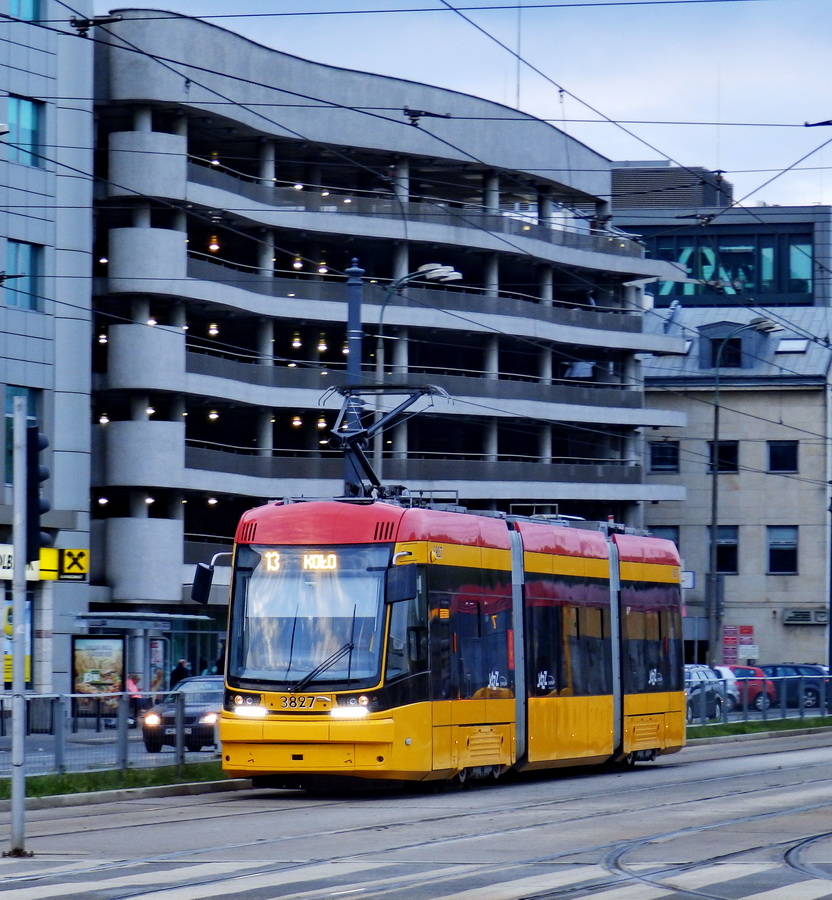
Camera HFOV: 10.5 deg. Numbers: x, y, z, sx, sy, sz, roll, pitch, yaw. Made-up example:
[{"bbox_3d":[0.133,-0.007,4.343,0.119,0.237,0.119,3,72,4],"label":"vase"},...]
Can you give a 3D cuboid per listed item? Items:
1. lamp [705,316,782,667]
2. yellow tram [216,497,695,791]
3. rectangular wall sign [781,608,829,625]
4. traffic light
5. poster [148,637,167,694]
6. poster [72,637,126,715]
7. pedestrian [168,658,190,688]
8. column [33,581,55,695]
[{"bbox_3d":[10.248,2.012,140.718,2.250,12.414,0.900,-1,-3,20],"label":"lamp"},{"bbox_3d":[1.025,3.051,68.882,2.360,3.750,20.000,-1,-3,15],"label":"yellow tram"},{"bbox_3d":[14.712,6.281,170.000,1.770,0.600,0.200,0,-3,14],"label":"rectangular wall sign"},{"bbox_3d":[-3.033,0.320,35.600,0.240,1.040,0.280,-2,-4,40],"label":"traffic light"},{"bbox_3d":[-6.023,5.062,104.878,0.430,1.450,0.080,0,-3,10],"label":"poster"},{"bbox_3d":[-7.400,5.299,105.200,1.360,1.940,0.150,-1,-3,20],"label":"poster"},{"bbox_3d":[-5.615,5.796,106.846,0.380,1.680,0.520,0,-3,5],"label":"pedestrian"},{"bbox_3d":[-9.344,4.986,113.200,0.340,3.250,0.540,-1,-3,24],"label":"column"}]

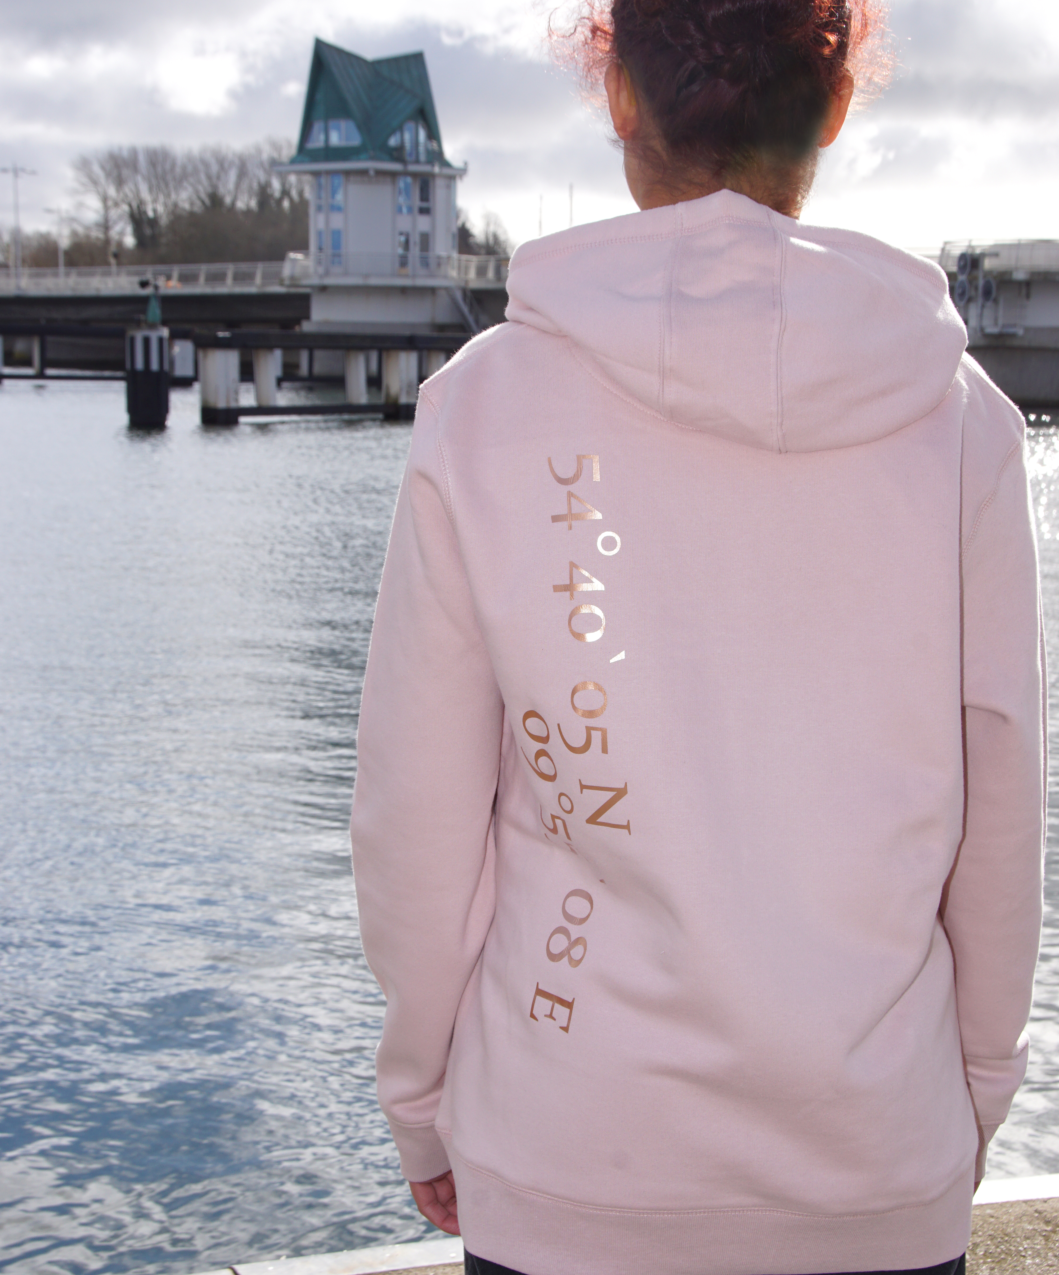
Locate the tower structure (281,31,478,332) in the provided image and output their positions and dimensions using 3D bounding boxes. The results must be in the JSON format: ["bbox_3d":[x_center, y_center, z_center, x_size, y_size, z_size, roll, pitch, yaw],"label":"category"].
[{"bbox_3d":[-7.394,-22.022,112.000,7.000,13.900,7.000,6,10,39],"label":"tower structure"}]

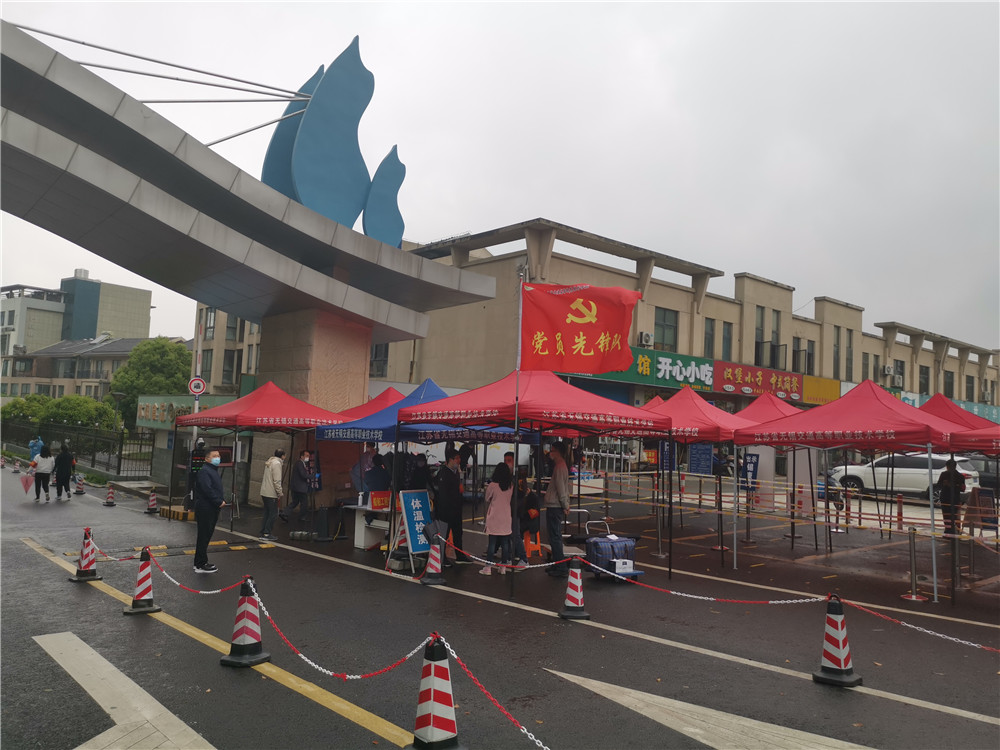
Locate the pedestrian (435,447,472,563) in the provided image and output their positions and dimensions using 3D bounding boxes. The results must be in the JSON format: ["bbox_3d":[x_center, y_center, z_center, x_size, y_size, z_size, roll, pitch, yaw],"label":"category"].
[{"bbox_3d":[-0.678,2.076,12.255,0.450,1.740,0.520,-1,-6,30],"label":"pedestrian"}]

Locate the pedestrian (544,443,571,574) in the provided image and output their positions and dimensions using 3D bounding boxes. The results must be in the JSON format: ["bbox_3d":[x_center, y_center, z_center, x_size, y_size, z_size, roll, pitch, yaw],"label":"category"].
[{"bbox_3d":[0.792,1.843,10.750,0.380,1.820,0.500,1,-6,9],"label":"pedestrian"}]

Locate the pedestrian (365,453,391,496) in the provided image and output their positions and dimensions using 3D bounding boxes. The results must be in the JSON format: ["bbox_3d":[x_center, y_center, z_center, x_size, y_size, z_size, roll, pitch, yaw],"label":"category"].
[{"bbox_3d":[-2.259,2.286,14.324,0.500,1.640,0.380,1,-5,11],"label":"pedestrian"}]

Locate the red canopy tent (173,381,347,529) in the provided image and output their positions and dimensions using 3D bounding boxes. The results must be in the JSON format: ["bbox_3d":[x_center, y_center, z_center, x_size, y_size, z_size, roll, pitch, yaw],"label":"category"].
[{"bbox_3d":[-5.460,1.755,18.109,3.000,3.250,3.000,-3,-8,44],"label":"red canopy tent"}]

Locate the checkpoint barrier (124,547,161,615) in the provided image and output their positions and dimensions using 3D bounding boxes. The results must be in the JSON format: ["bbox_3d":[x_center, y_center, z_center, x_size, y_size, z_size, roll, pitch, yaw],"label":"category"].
[{"bbox_3d":[-3.894,2.234,8.551,0.370,0.690,0.370,4,-6,-30],"label":"checkpoint barrier"}]

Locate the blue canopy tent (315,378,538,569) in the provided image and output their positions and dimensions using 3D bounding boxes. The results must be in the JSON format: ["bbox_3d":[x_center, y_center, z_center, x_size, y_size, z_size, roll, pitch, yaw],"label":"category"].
[{"bbox_3d":[-1.363,1.598,14.267,3.020,3.070,3.020,5,-6,-37],"label":"blue canopy tent"}]

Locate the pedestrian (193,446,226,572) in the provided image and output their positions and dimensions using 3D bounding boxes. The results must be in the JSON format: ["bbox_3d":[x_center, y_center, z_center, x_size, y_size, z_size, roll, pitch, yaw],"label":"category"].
[{"bbox_3d":[-4.296,1.963,11.478,0.360,1.740,0.480,-1,-6,22],"label":"pedestrian"}]

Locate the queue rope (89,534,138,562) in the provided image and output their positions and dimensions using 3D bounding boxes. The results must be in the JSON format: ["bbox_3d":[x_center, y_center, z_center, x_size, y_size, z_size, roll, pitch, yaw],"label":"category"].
[{"bbox_3d":[-4.644,2.101,9.368,0.060,0.240,2.150,6,-7,-41],"label":"queue rope"}]

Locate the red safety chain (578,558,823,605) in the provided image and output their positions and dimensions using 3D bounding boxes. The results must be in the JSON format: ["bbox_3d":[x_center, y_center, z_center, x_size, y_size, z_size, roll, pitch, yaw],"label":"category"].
[{"bbox_3d":[1.824,2.040,7.635,0.050,0.230,2.945,5,-7,-40],"label":"red safety chain"}]

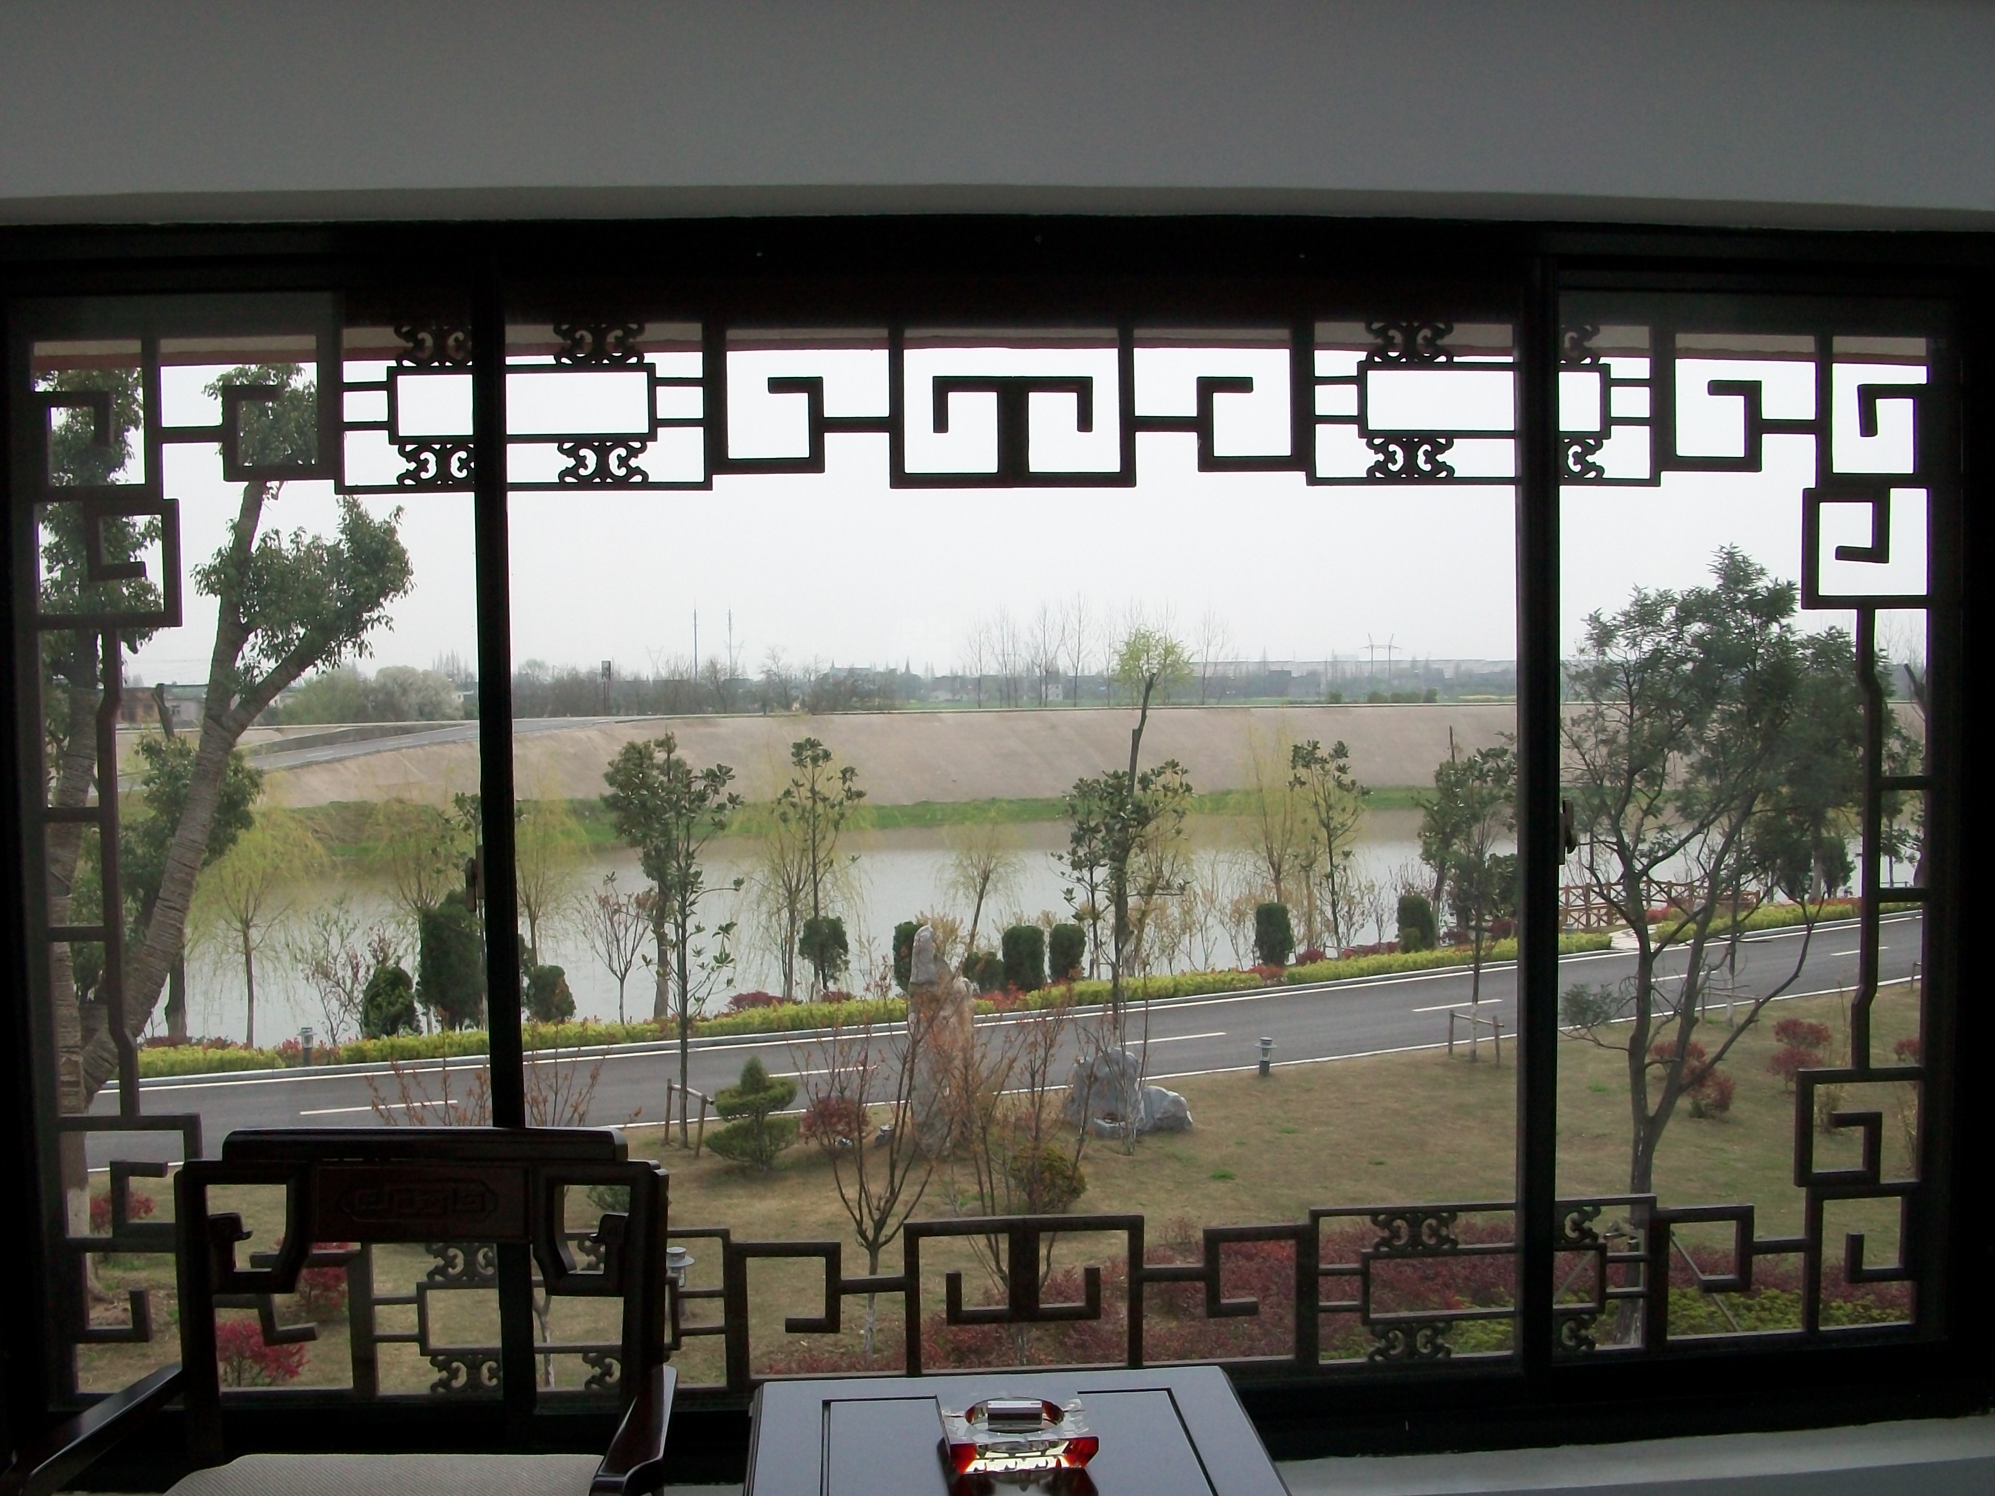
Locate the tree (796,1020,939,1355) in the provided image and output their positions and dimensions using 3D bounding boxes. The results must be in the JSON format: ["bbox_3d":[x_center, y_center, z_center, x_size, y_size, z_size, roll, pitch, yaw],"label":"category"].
[{"bbox_3d":[-1.063,3.589,16.000,1.171,2.736,1.200,-1,2,0],"label":"tree"}]

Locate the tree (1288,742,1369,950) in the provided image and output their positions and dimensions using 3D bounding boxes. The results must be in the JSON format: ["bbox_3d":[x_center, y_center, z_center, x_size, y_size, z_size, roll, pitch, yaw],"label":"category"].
[{"bbox_3d":[6.777,2.020,40.000,1.623,4.391,1.600,-1,2,0],"label":"tree"}]

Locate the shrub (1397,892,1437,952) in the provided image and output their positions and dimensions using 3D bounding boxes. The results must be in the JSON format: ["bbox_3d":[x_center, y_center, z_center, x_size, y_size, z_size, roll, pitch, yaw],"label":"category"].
[{"bbox_3d":[10.704,4.452,49.950,1.034,1.552,1.034,-1,2,0],"label":"shrub"}]

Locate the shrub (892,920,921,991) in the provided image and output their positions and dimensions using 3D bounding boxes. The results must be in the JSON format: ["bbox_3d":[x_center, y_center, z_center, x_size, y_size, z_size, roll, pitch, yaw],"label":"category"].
[{"bbox_3d":[-1.931,4.731,43.866,0.873,1.747,0.873,-1,2,0],"label":"shrub"}]

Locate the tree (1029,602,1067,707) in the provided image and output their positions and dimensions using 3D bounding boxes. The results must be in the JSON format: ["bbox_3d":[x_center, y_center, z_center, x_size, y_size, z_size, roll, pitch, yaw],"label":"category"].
[{"bbox_3d":[4.395,-8.079,170.000,3.245,9.127,3.200,-1,2,0],"label":"tree"}]

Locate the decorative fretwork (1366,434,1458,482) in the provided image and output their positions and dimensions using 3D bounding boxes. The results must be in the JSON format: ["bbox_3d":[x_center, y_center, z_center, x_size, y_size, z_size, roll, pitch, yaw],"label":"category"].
[{"bbox_3d":[0.629,-0.441,2.980,0.137,0.069,0.025,-1,2,-3],"label":"decorative fretwork"}]

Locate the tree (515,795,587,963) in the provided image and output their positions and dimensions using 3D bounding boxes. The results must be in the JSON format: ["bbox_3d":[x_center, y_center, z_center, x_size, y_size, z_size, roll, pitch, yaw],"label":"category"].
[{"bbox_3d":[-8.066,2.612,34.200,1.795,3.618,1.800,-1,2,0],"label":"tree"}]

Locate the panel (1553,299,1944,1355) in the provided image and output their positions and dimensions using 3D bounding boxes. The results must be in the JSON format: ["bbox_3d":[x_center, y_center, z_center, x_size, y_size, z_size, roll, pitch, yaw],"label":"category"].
[{"bbox_3d":[1.122,0.122,2.948,0.617,1.583,0.050,-1,2,-4],"label":"panel"}]

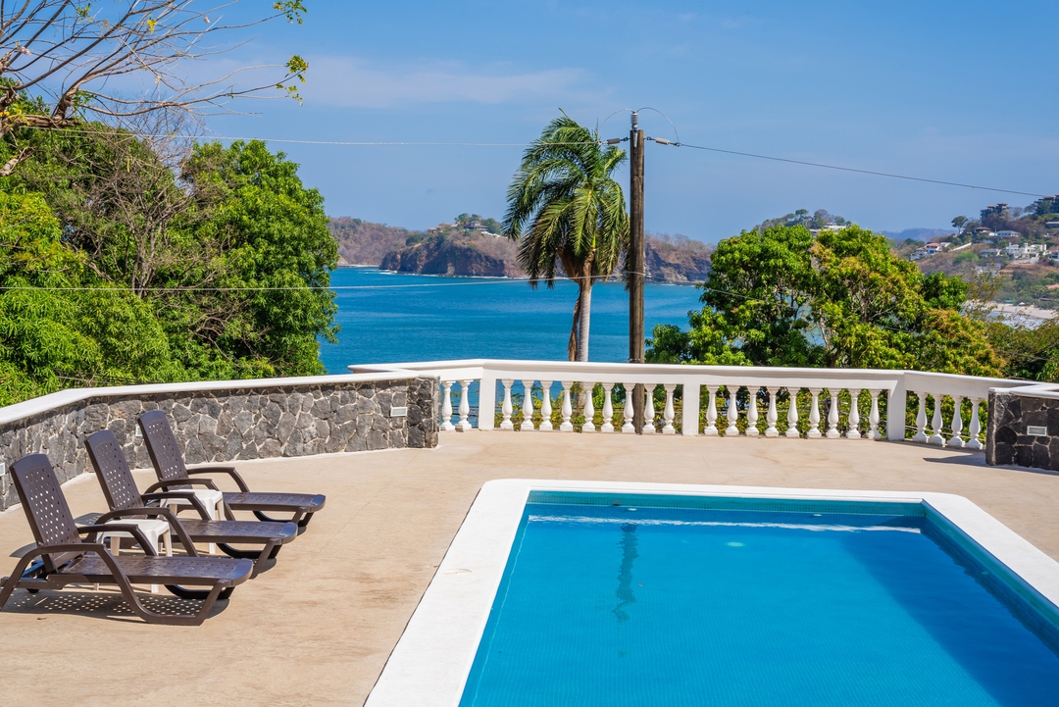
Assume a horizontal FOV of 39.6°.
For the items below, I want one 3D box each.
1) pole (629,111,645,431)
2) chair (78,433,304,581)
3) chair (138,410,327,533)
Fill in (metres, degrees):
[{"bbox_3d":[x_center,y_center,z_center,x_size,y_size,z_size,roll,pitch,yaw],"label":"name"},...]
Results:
[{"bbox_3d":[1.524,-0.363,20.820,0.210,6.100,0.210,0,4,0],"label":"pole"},{"bbox_3d":[-2.526,1.101,11.020,1.641,0.985,0.706,2,4,3],"label":"chair"},{"bbox_3d":[-2.503,1.004,12.362,1.641,0.985,0.706,2,4,6],"label":"chair"}]

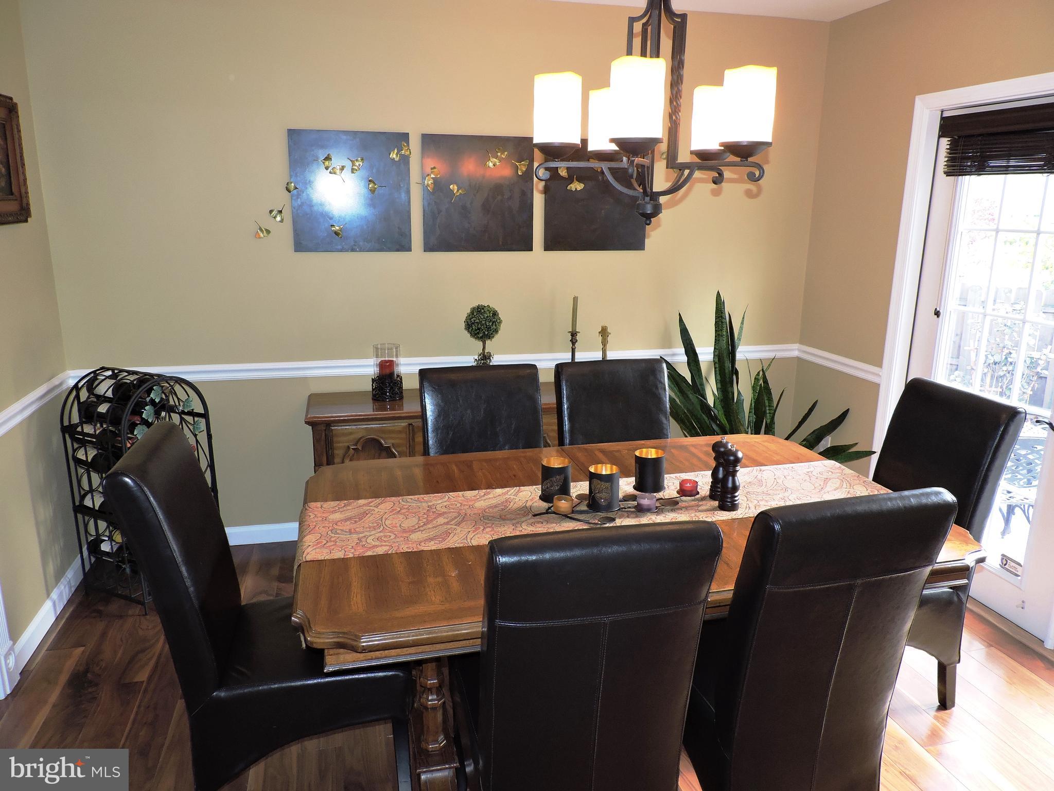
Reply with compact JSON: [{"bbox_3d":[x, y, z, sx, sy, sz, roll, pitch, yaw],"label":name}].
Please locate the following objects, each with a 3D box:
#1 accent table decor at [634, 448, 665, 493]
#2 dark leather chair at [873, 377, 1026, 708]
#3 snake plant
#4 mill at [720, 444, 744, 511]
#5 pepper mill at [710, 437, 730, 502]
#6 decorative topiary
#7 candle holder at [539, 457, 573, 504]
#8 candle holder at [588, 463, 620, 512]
[{"bbox_3d":[0.361,0.220,2.135,0.089,0.106,0.089,1,14,0],"label":"accent table decor"},{"bbox_3d":[1.089,0.490,2.380,0.625,1.020,0.455,-3,14,-14],"label":"dark leather chair"},{"bbox_3d":[1.037,0.147,3.424,0.840,1.180,0.740,-3,14,-14],"label":"snake plant"},{"bbox_3d":[0.560,0.223,1.997,0.058,0.182,0.058,-3,14,-14],"label":"mill"},{"bbox_3d":[0.555,0.204,2.076,0.058,0.181,0.058,-3,14,-14],"label":"pepper mill"},{"bbox_3d":[-0.193,-0.196,3.283,0.172,0.433,0.172,-3,14,-14],"label":"decorative topiary"},{"bbox_3d":[0.083,0.238,2.051,0.089,0.106,0.089,1,14,0],"label":"candle holder"},{"bbox_3d":[0.211,0.253,1.996,0.089,0.107,0.089,1,14,0],"label":"candle holder"}]

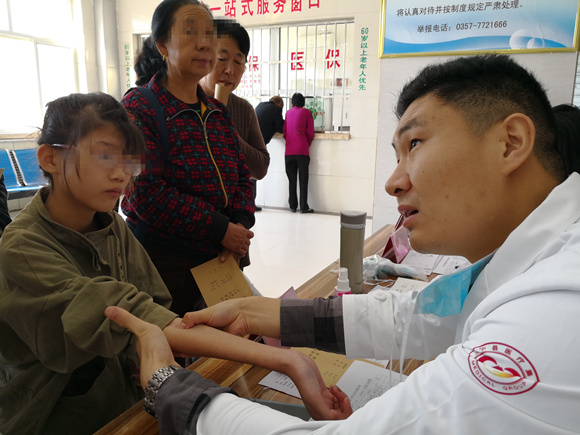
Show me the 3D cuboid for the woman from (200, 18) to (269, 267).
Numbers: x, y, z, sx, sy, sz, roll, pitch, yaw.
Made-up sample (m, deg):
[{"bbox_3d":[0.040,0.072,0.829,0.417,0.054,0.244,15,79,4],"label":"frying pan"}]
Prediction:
[{"bbox_3d":[-0.250,0.070,1.750,0.480,1.540,0.380,-8,15,-38],"label":"woman"}]

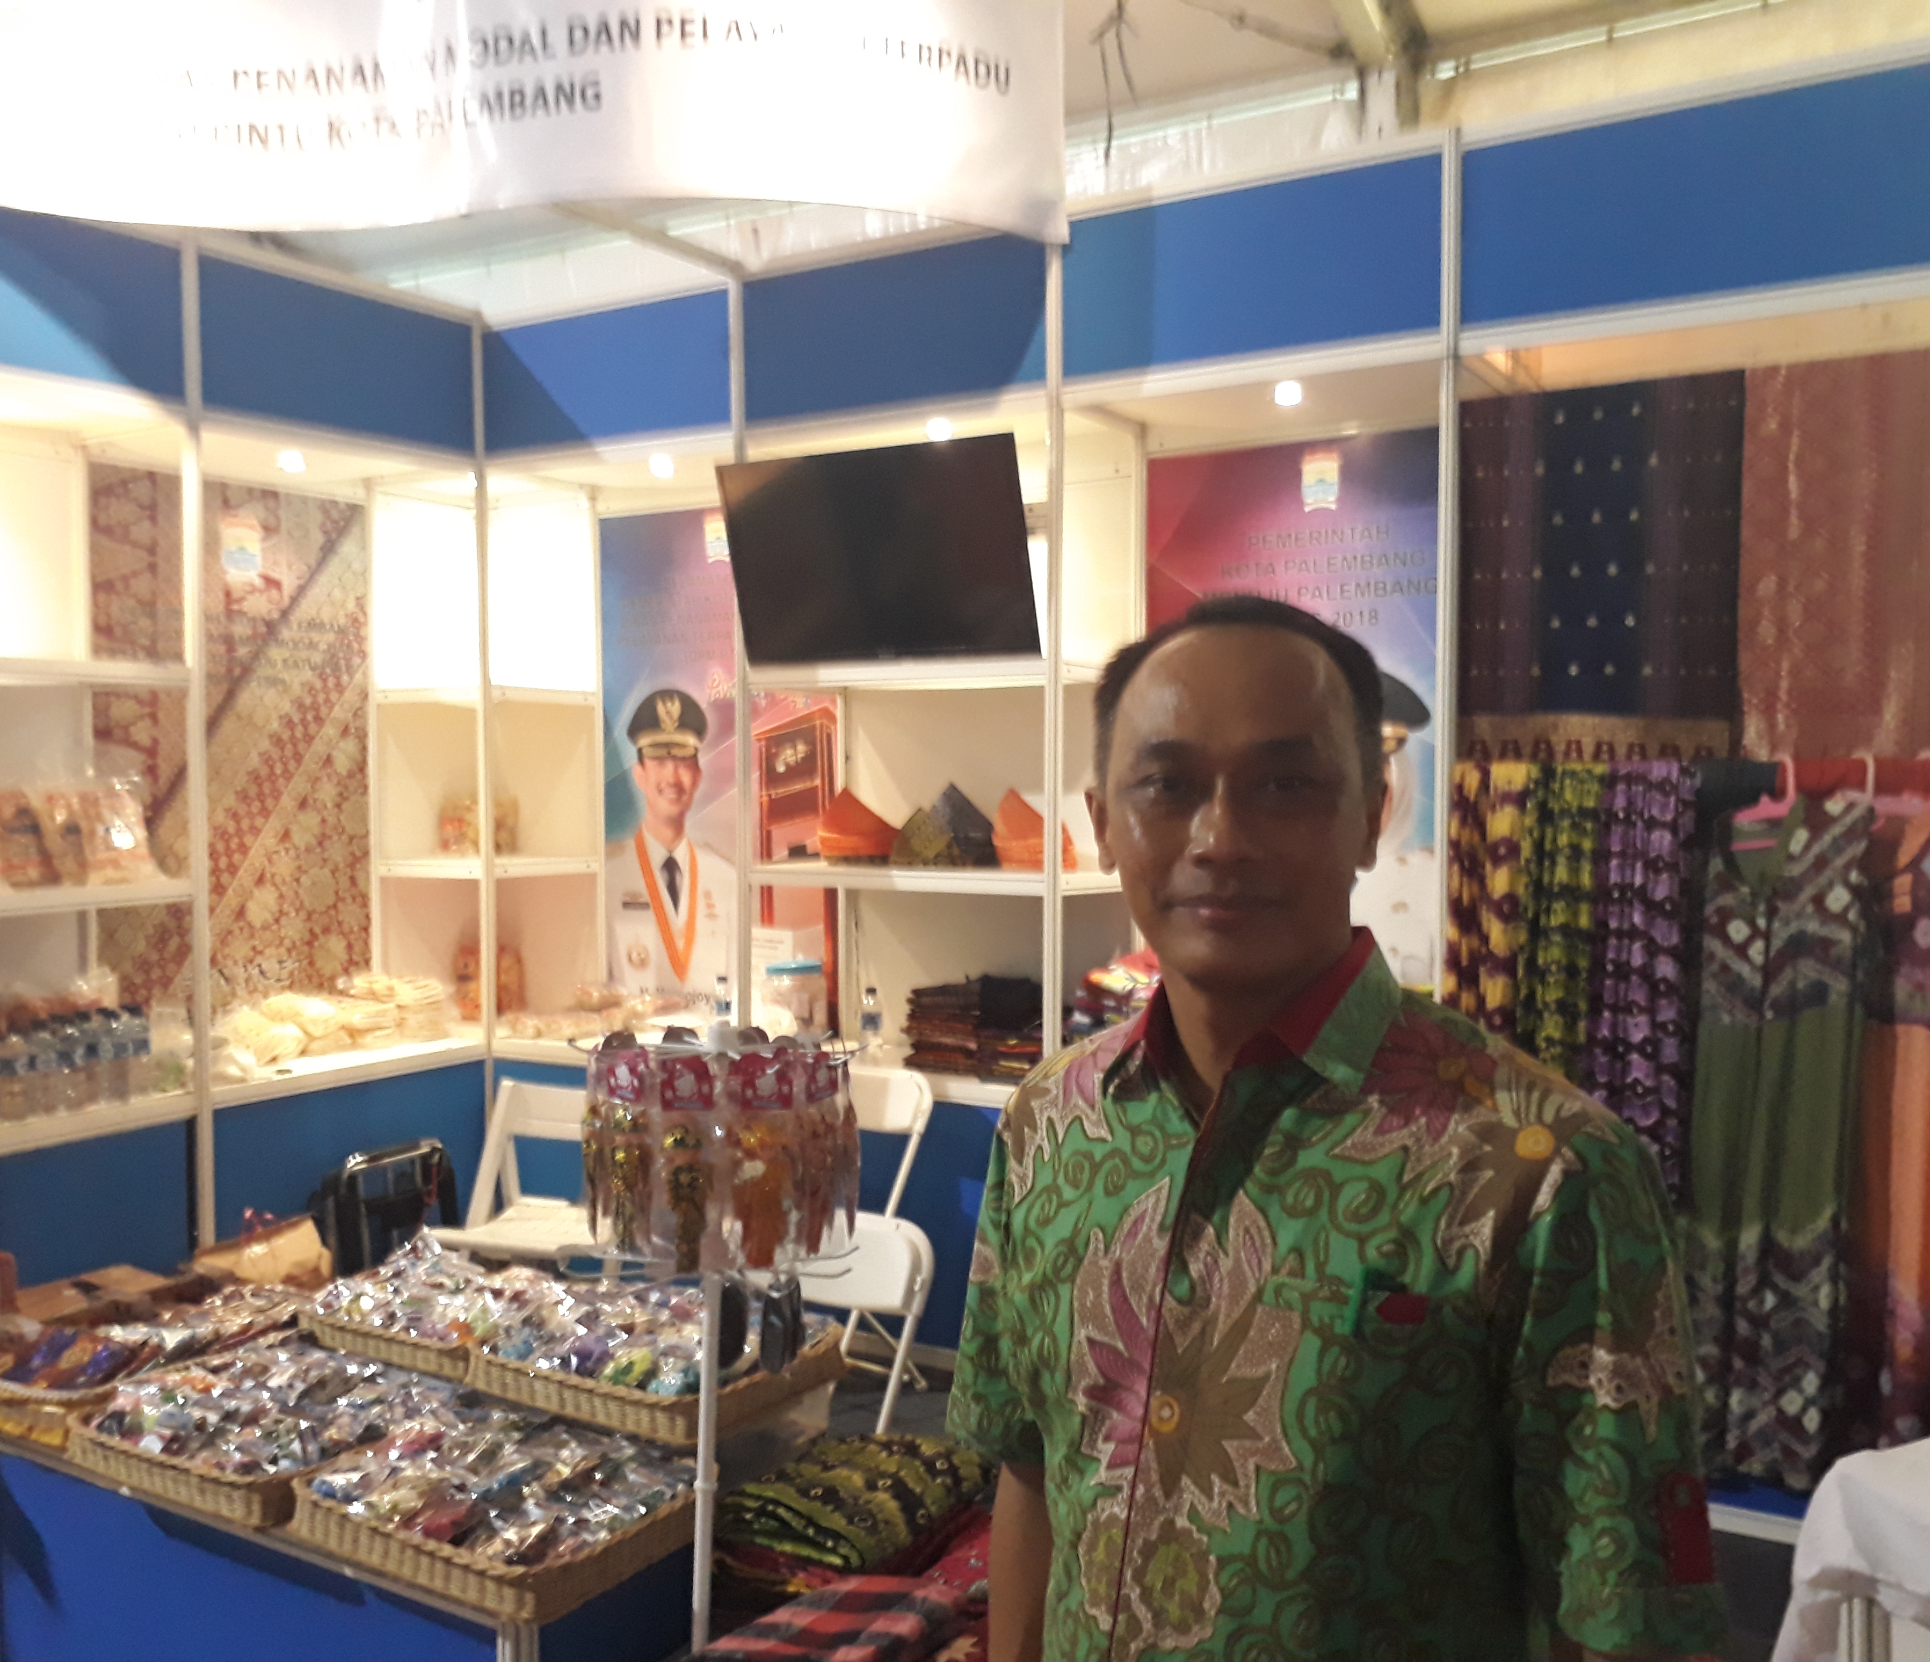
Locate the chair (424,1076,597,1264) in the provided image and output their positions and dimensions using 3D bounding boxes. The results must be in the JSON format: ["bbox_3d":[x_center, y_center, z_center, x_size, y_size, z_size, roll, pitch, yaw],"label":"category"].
[{"bbox_3d":[-1.136,1.060,4.339,0.455,0.782,0.475,1,3,31],"label":"chair"}]

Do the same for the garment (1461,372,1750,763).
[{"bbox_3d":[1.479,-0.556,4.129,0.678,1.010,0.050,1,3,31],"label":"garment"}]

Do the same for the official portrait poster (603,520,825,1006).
[{"bbox_3d":[-0.808,-0.221,5.529,0.960,1.638,0.020,1,3,31],"label":"official portrait poster"}]

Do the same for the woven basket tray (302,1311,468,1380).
[{"bbox_3d":[-0.728,0.715,2.524,0.351,0.069,0.307,1,3,31],"label":"woven basket tray"}]

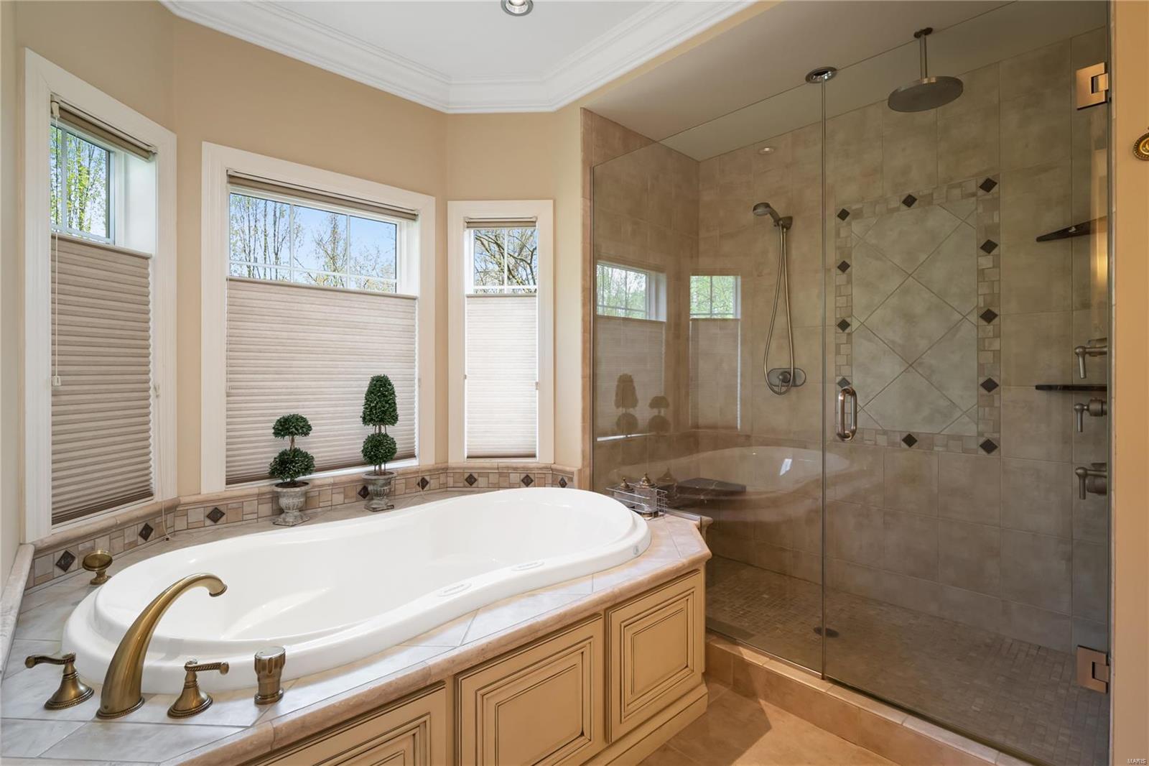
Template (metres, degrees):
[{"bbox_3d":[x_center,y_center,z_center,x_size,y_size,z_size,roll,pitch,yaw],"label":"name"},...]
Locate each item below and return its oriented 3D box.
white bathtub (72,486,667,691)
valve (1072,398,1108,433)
[{"bbox_3d":[-0.507,0.812,1.793,1.846,0.520,1.034,-1,1,-41],"label":"white bathtub"},{"bbox_3d":[1.739,0.112,1.716,0.070,0.110,0.100,-1,1,-45],"label":"valve"}]

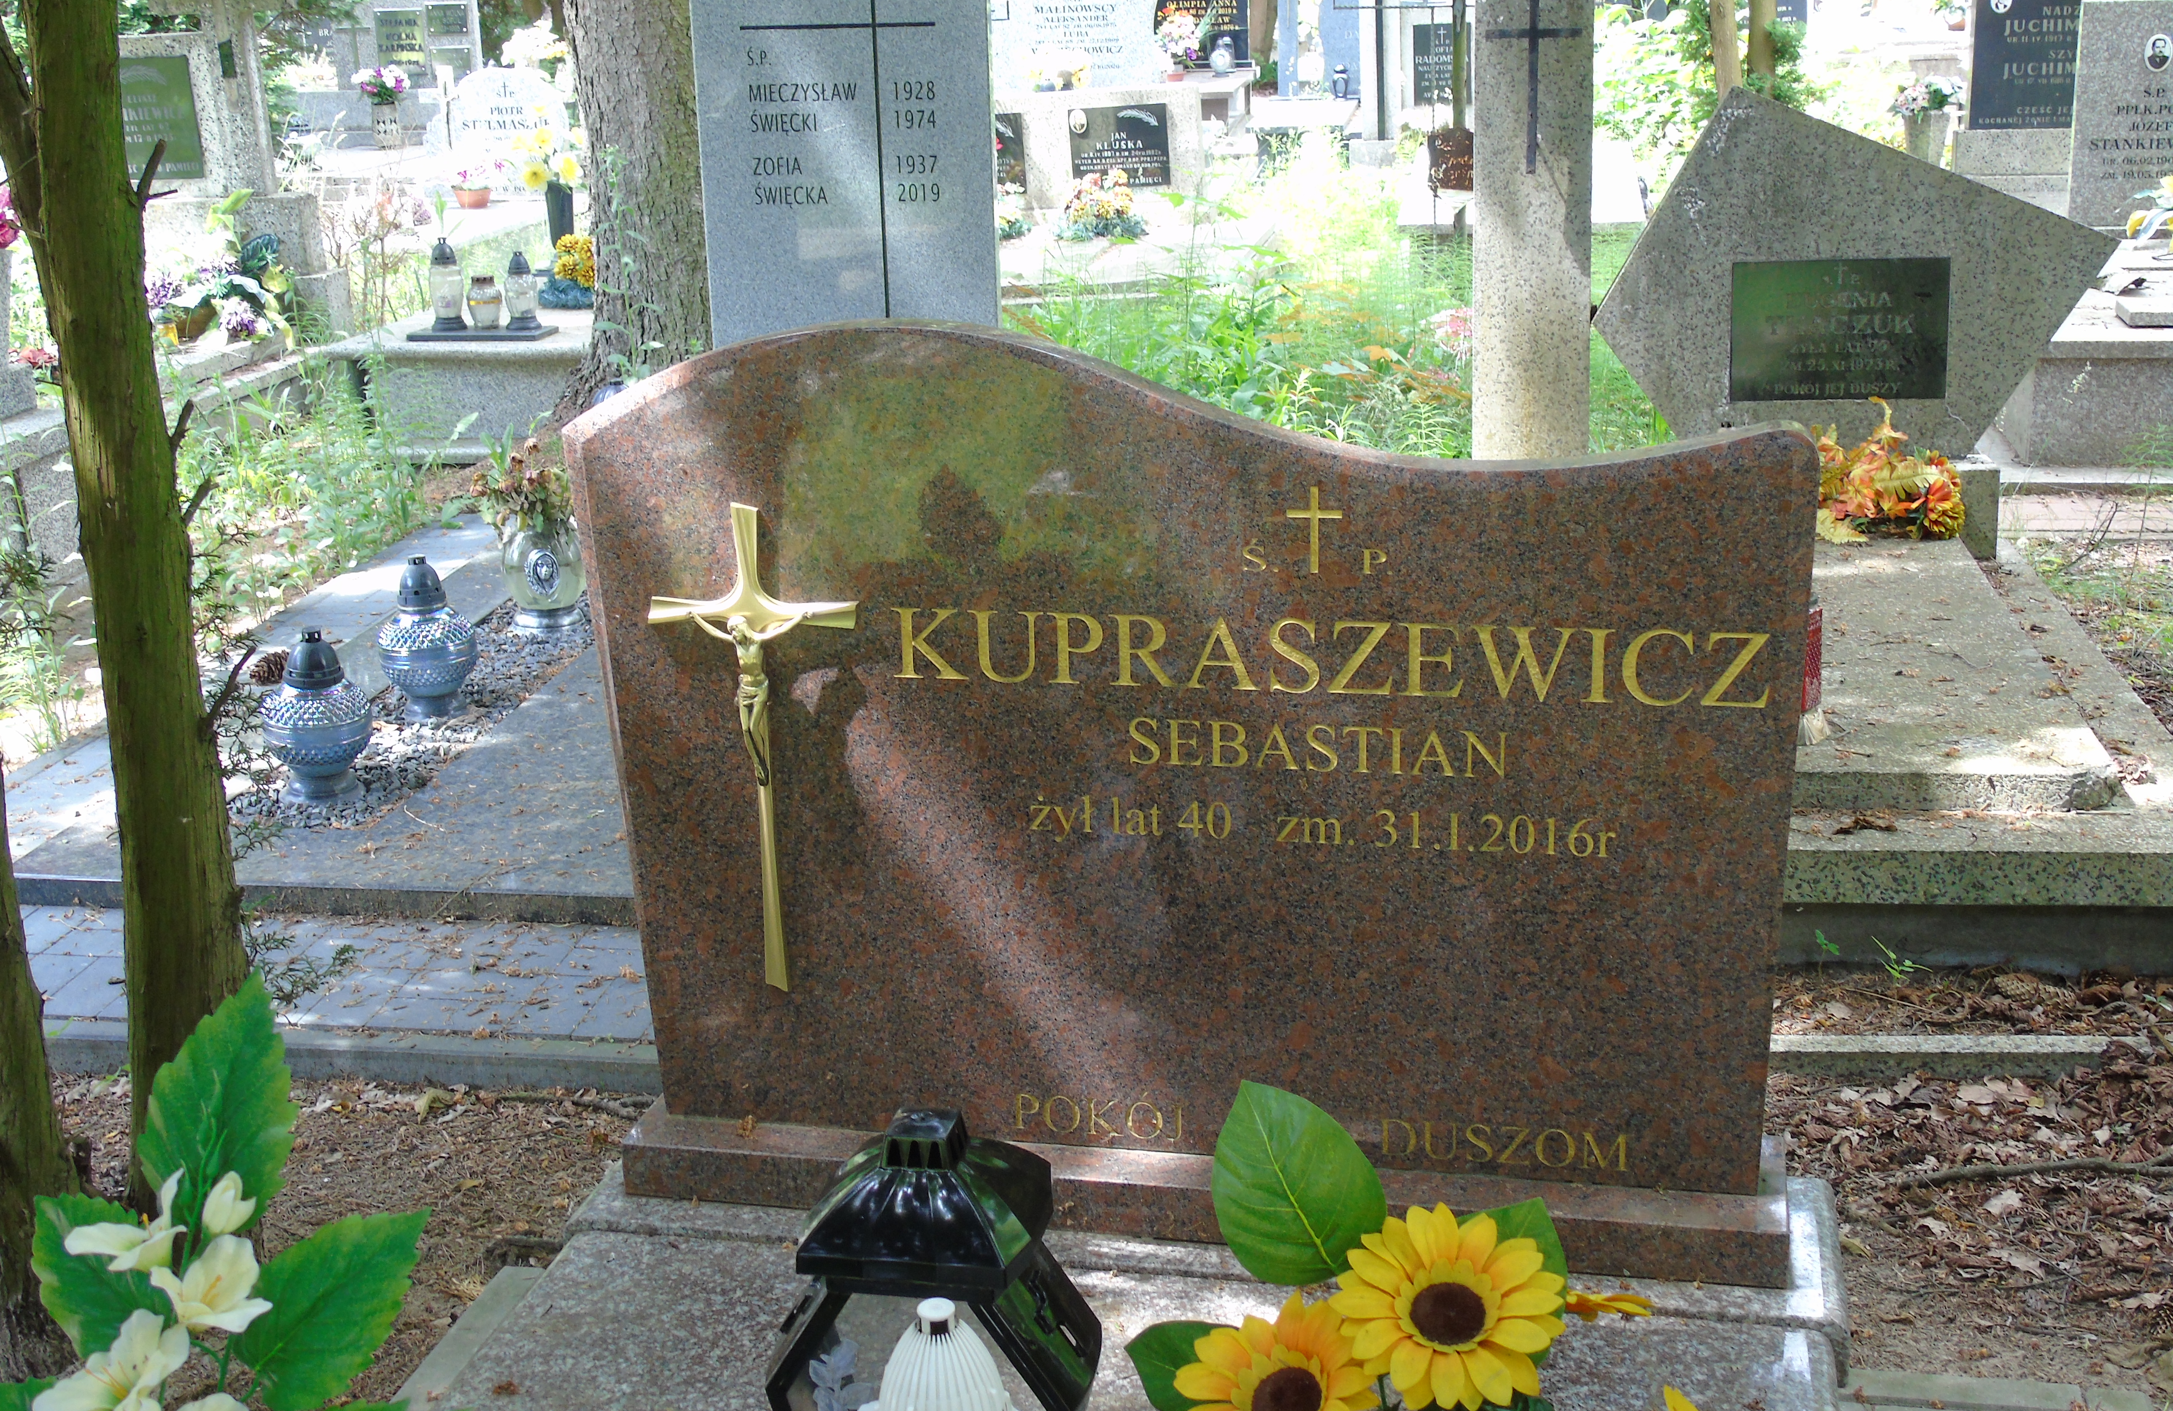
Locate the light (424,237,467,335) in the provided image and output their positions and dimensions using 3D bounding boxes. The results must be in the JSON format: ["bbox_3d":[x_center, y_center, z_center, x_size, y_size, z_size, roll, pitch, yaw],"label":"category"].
[{"bbox_3d":[-1.867,-1.238,7.311,0.106,0.272,0.106,-6,17,-13],"label":"light"}]

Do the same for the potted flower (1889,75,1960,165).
[{"bbox_3d":[3.559,-2.413,10.592,0.290,0.500,0.280,4,19,18],"label":"potted flower"}]

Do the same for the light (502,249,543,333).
[{"bbox_3d":[-1.576,-1.168,7.012,0.105,0.227,0.105,-6,18,-12],"label":"light"}]

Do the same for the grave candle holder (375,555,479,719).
[{"bbox_3d":[-1.108,-0.120,4.192,0.172,0.265,0.172,-7,19,-15],"label":"grave candle holder"}]

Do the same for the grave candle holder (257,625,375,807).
[{"bbox_3d":[-1.335,0.005,4.335,0.188,0.295,0.188,-7,17,-17],"label":"grave candle holder"}]

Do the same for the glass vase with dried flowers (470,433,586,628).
[{"bbox_3d":[-1.191,-0.389,5.467,0.260,0.410,0.250,-5,17,-12],"label":"glass vase with dried flowers"}]

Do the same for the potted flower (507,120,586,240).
[{"bbox_3d":[-1.754,-1.677,8.235,0.250,0.460,0.240,-5,17,-11],"label":"potted flower"}]

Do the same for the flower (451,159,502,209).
[{"bbox_3d":[-2.479,-2.120,10.185,0.200,0.190,0.190,-6,18,-12],"label":"flower"}]

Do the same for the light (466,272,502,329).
[{"bbox_3d":[-1.768,-1.195,7.357,0.102,0.162,0.102,-5,17,-13],"label":"light"}]

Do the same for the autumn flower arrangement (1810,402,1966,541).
[{"bbox_3d":[1.540,-0.478,4.963,0.380,0.260,0.270,0,17,6],"label":"autumn flower arrangement"}]

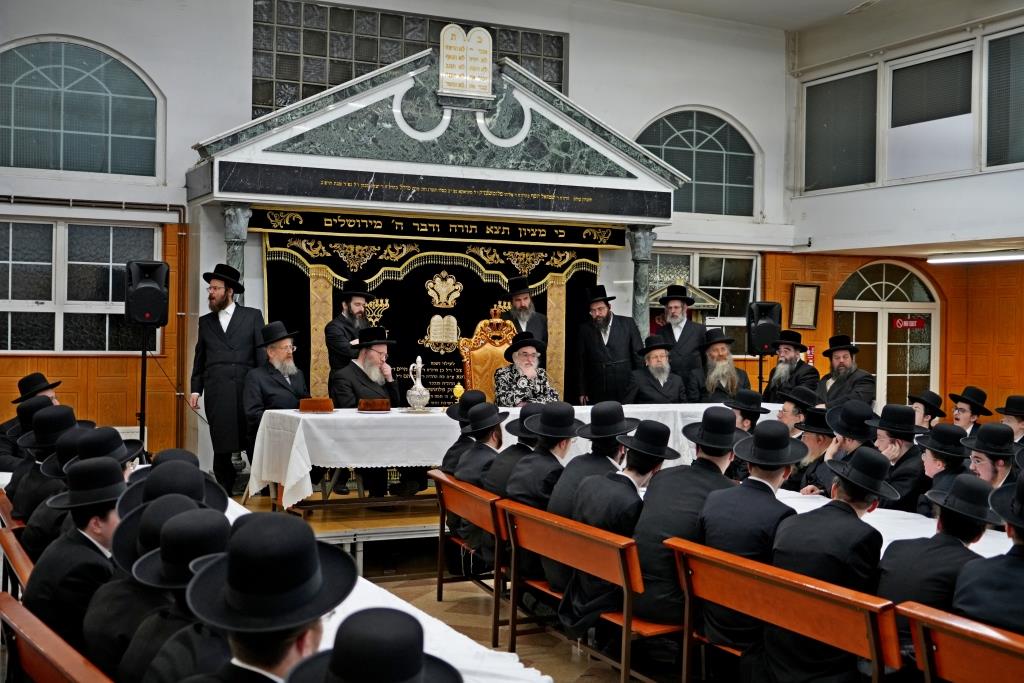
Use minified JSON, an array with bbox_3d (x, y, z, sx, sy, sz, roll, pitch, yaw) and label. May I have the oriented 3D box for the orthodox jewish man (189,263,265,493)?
[{"bbox_3d":[-2.246,0.323,9.400,0.600,1.850,0.400,1,1,0],"label":"orthodox jewish man"}]

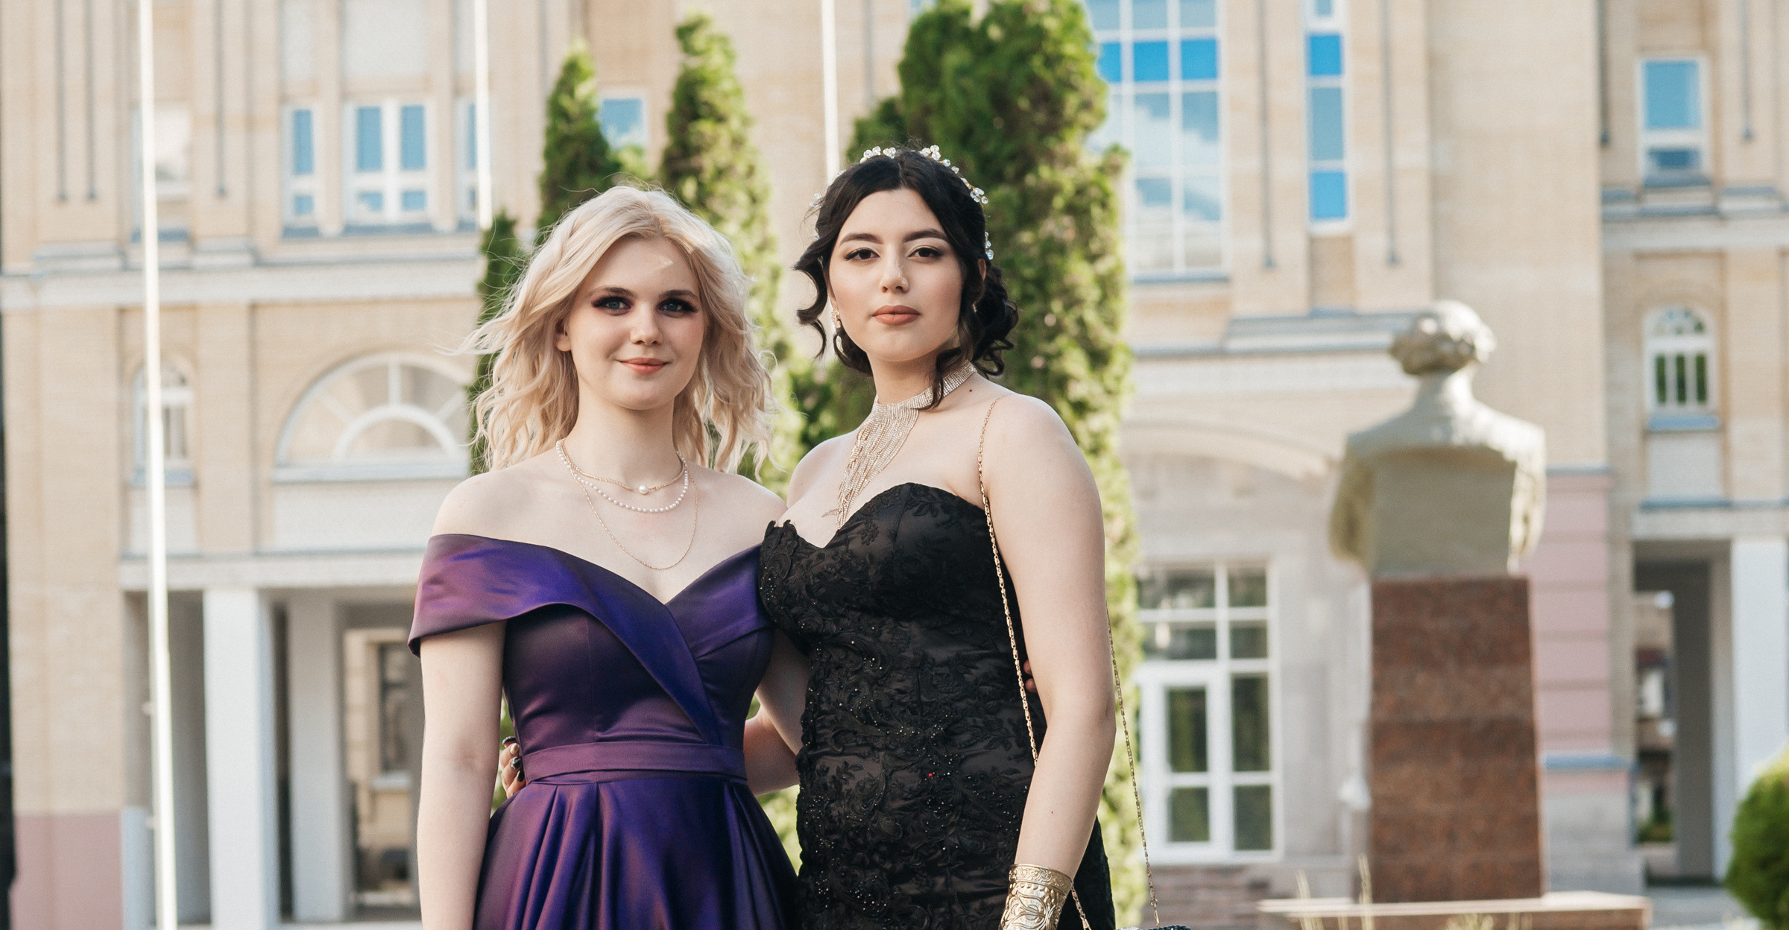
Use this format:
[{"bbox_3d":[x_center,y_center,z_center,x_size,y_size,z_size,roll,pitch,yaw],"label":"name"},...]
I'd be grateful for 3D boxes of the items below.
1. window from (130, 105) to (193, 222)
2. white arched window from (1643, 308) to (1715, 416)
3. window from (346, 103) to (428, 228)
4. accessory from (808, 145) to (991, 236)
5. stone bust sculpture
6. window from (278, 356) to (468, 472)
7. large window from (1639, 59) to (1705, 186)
[{"bbox_3d":[-9.385,-3.879,47.784,0.792,1.507,0.150,-1,-2,4],"label":"window"},{"bbox_3d":[9.720,-1.283,46.059,0.860,1.390,0.150,-1,-2,4],"label":"white arched window"},{"bbox_3d":[-6.416,-3.824,47.207,1.040,1.530,0.150,-1,-2,4],"label":"window"},{"bbox_3d":[0.006,-0.287,3.970,0.195,0.105,0.120,-1,-2,0],"label":"accessory"},{"bbox_3d":[3.644,-0.176,25.000,1.420,1.830,0.880,-1,-2,4],"label":"stone bust sculpture"},{"bbox_3d":[-6.351,-0.653,47.492,3.080,1.549,0.200,-1,-2,4],"label":"window"},{"bbox_3d":[9.694,-4.307,46.460,0.826,1.596,0.150,-1,-2,4],"label":"large window"}]

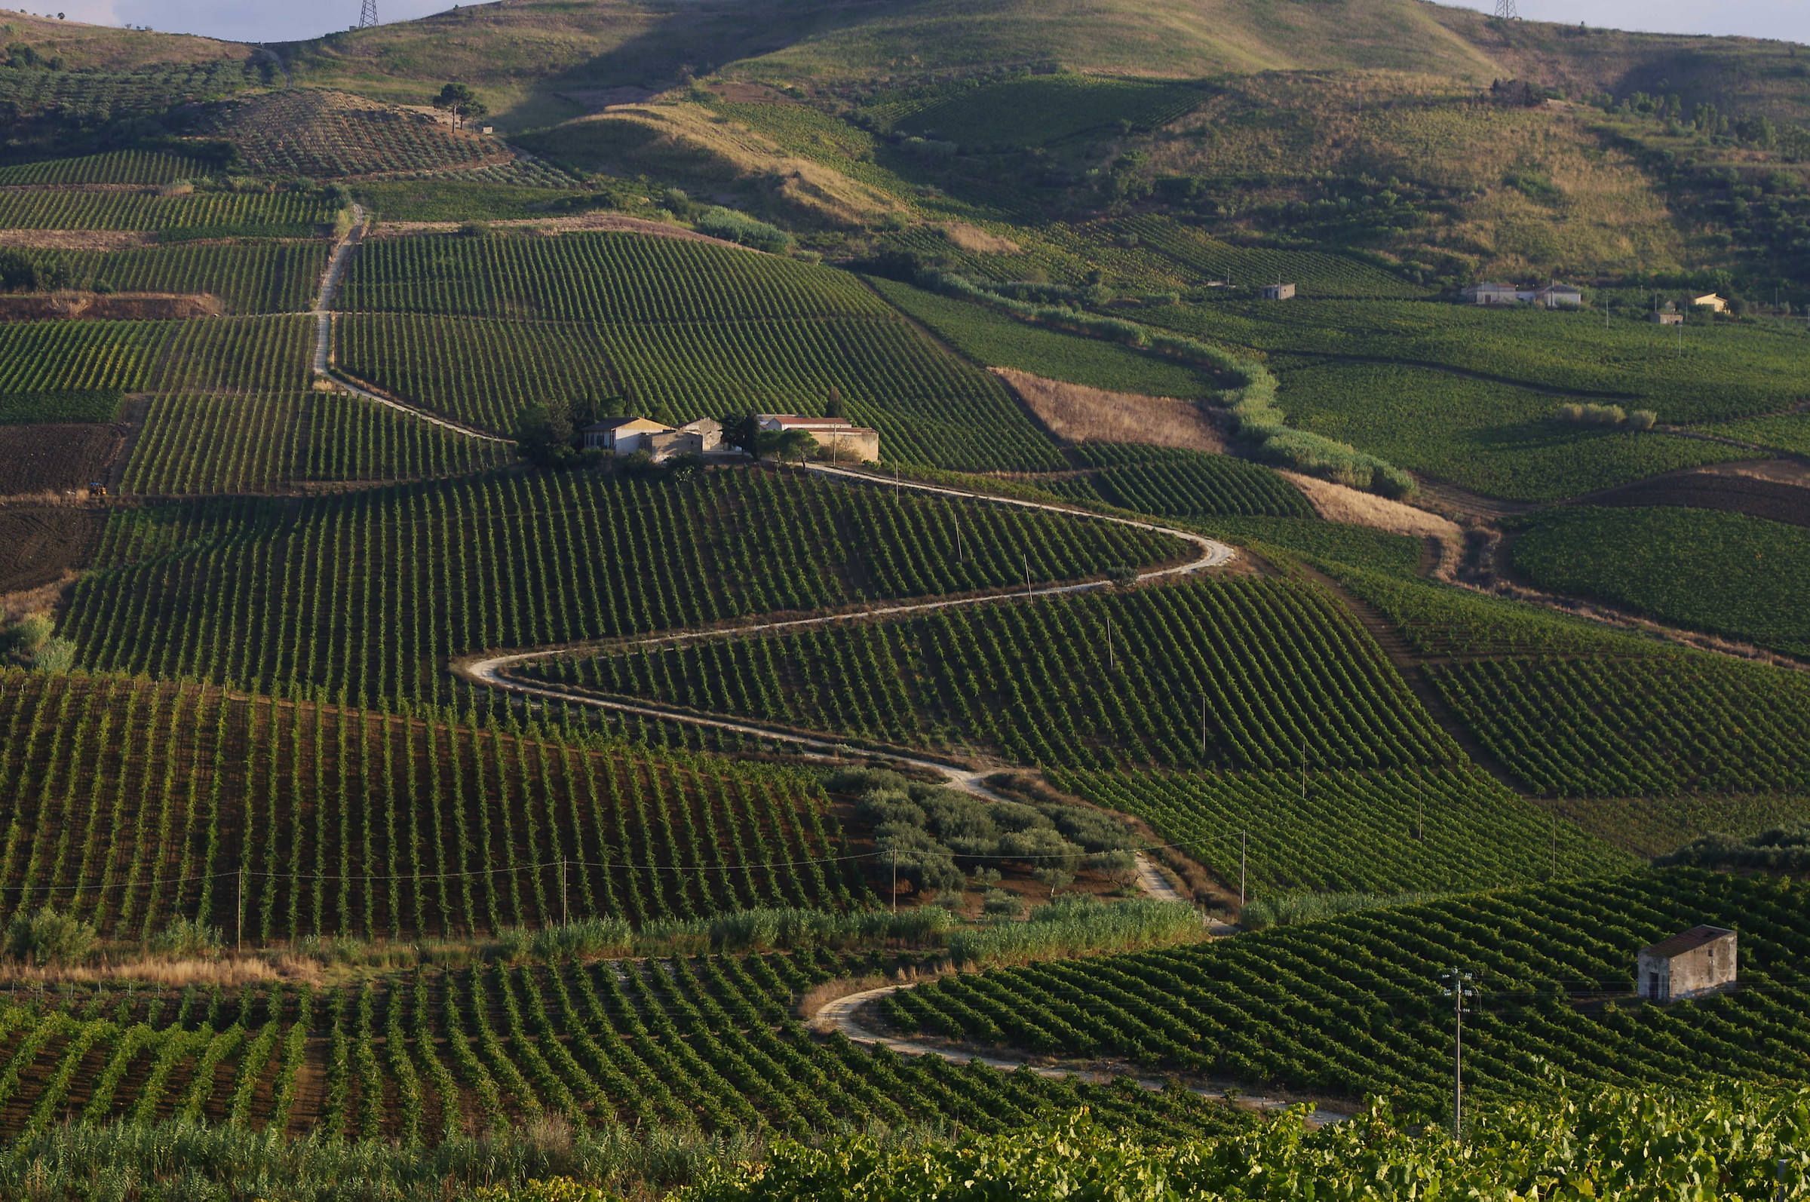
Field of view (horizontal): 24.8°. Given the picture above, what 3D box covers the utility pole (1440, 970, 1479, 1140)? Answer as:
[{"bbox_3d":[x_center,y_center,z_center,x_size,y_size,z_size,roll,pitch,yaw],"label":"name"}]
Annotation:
[{"bbox_3d":[31.634,26.146,235.000,2.100,10.200,0.800,0,3,0],"label":"utility pole"}]

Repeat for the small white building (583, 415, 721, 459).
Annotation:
[{"bbox_3d":[-41.489,-26.906,680.000,19.500,6.900,13.000,-1,3,-22],"label":"small white building"}]

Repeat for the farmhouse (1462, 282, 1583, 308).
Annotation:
[{"bbox_3d":[143.855,-71.359,960.000,27.500,5.400,10.000,0,3,-6],"label":"farmhouse"}]

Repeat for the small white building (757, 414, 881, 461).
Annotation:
[{"bbox_3d":[-14.395,-27.137,680.000,16.500,7.300,12.000,-1,3,-22],"label":"small white building"}]

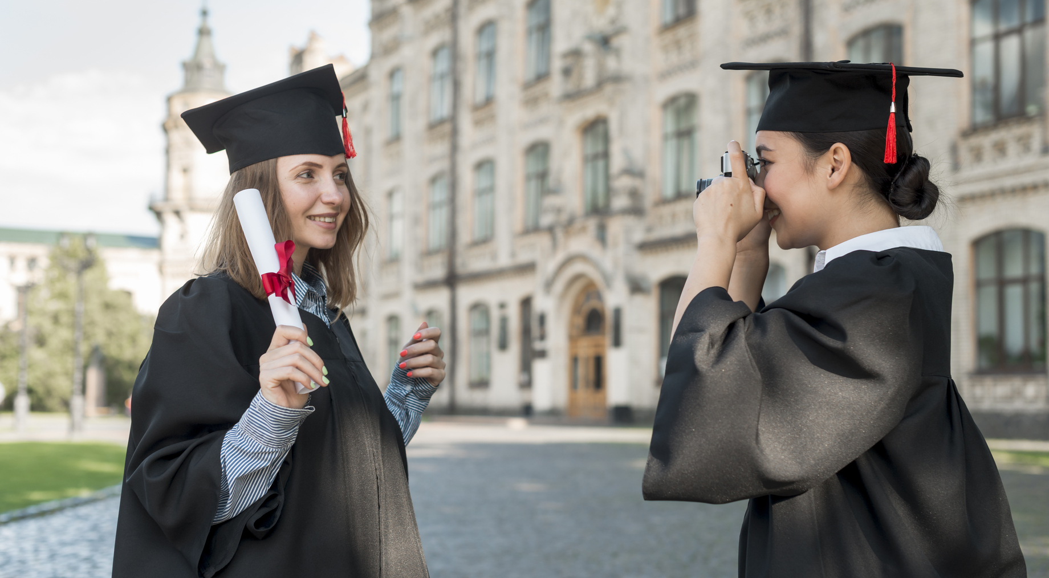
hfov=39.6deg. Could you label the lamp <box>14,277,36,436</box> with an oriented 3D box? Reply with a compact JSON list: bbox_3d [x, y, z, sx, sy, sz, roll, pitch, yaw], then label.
[{"bbox_3d":[-14.421,1.878,42.000,0.660,4.488,0.620,1,-5,0],"label":"lamp"}]

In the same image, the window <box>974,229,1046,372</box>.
[{"bbox_3d":[9.295,0.220,27.872,0.200,2.720,1.850,2,-5,-26],"label":"window"}]

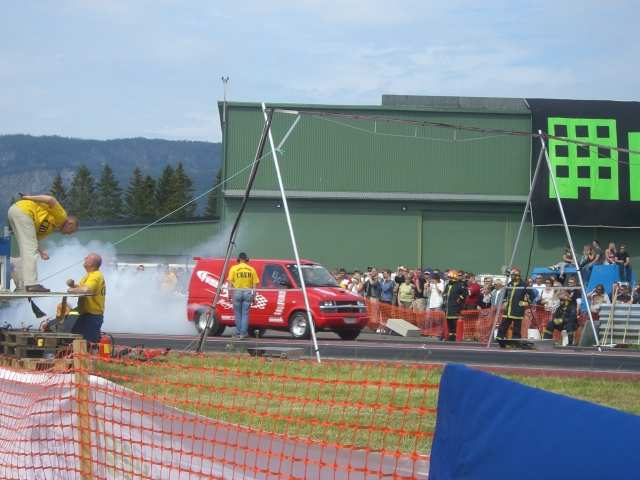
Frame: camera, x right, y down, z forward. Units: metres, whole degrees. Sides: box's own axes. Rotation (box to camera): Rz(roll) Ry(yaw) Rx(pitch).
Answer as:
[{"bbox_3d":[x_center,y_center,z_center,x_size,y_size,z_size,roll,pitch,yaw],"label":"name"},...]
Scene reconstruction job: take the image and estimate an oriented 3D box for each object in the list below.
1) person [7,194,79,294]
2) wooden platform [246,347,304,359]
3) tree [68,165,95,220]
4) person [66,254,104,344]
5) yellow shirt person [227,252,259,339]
[{"bbox_3d":[-3.262,0.041,20.500,0.780,1.150,0.520,0,-1,12],"label":"person"},{"bbox_3d":[-0.720,1.927,29.250,0.900,0.170,0.480,0,-1,40],"label":"wooden platform"},{"bbox_3d":[-22.644,-1.614,165.000,3.300,11.100,3.300,0,-1,0],"label":"tree"},{"bbox_3d":[-2.793,1.024,20.700,0.500,1.750,0.550,0,-1,18],"label":"person"},{"bbox_3d":[-1.663,1.191,37.300,0.640,1.830,0.360,0,-1,3],"label":"yellow shirt person"}]

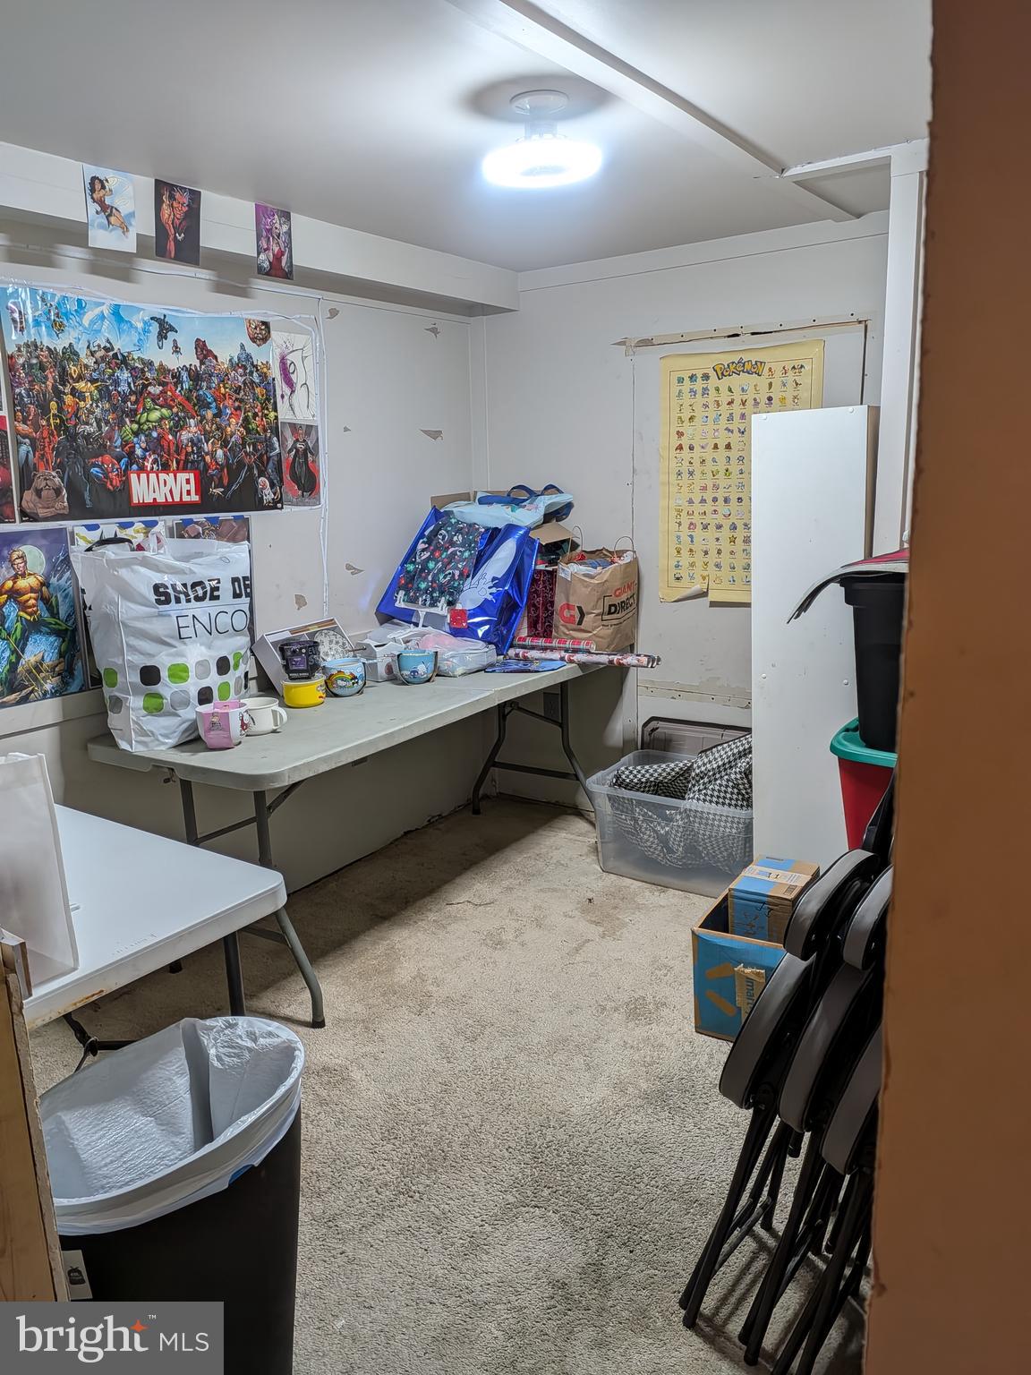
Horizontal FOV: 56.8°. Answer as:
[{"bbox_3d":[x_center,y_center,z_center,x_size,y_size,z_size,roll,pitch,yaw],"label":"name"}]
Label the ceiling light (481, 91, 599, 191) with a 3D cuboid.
[{"bbox_3d":[0.051,-1.119,1.931,0.240,0.130,0.240,-2,13,1],"label":"ceiling light"}]

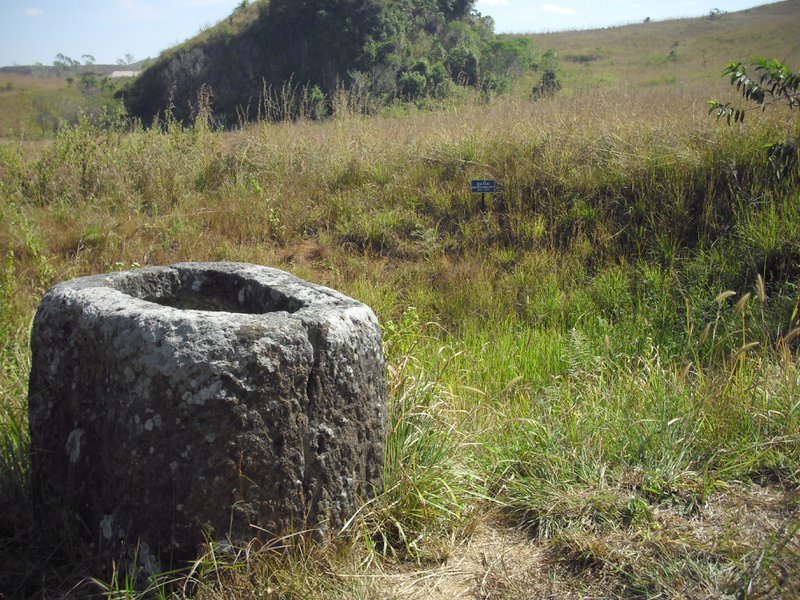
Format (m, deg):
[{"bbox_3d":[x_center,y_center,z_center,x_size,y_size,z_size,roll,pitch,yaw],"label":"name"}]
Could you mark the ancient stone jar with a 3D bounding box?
[{"bbox_3d":[-0.673,0.348,3.210,1.230,0.740,1.210,3,14,-1],"label":"ancient stone jar"}]

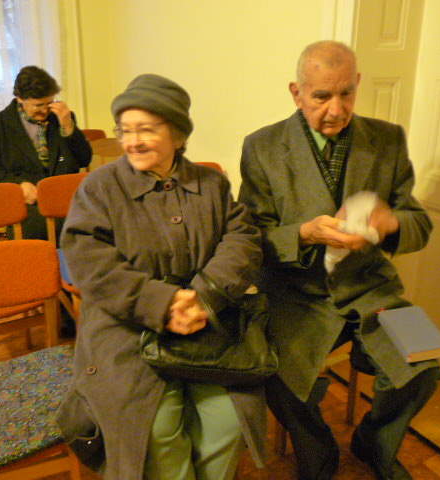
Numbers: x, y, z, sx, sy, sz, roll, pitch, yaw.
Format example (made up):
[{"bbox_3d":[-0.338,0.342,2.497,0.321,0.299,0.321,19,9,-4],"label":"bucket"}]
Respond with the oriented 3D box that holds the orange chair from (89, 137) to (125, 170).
[{"bbox_3d":[-0.552,-0.203,3.178,0.444,0.811,0.482,-9,21,-27],"label":"orange chair"}]

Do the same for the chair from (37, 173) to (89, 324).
[{"bbox_3d":[-0.523,0.132,2.245,0.444,0.772,0.540,-9,21,-27],"label":"chair"}]

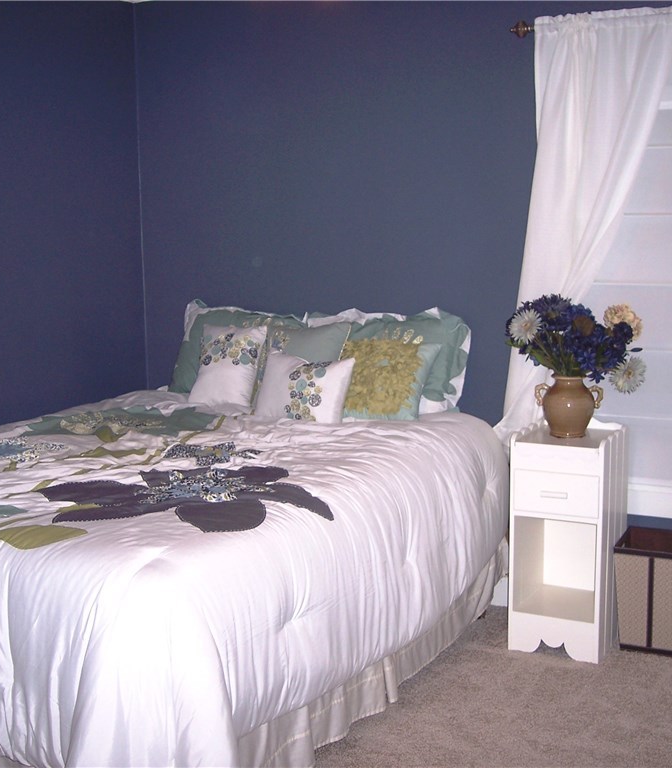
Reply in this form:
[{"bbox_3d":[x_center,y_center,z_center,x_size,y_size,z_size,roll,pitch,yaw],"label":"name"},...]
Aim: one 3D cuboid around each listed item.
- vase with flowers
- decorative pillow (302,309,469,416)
[{"bbox_3d":[0.816,-0.059,3.929,0.436,0.486,0.359,4,10,26],"label":"vase with flowers"},{"bbox_3d":[0.166,-0.082,4.325,0.650,0.401,0.171,4,-8,26],"label":"decorative pillow"}]

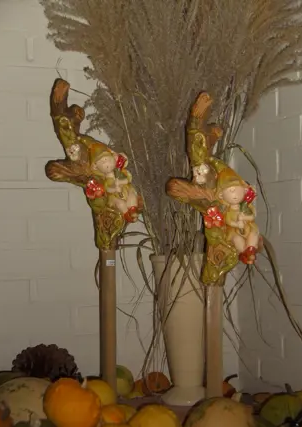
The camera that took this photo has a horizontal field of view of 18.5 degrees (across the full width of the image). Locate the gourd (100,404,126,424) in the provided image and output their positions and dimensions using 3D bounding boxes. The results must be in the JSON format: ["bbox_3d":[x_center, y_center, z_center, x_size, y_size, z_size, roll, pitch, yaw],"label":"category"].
[{"bbox_3d":[-0.083,0.437,2.000,0.058,0.050,0.056,-1,-1,0],"label":"gourd"}]

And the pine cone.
[{"bbox_3d":[-0.257,0.371,2.260,0.160,0.115,0.140,-1,-1,0],"label":"pine cone"}]

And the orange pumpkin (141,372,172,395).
[{"bbox_3d":[0.017,0.424,2.300,0.069,0.057,0.065,-1,-1,0],"label":"orange pumpkin"}]

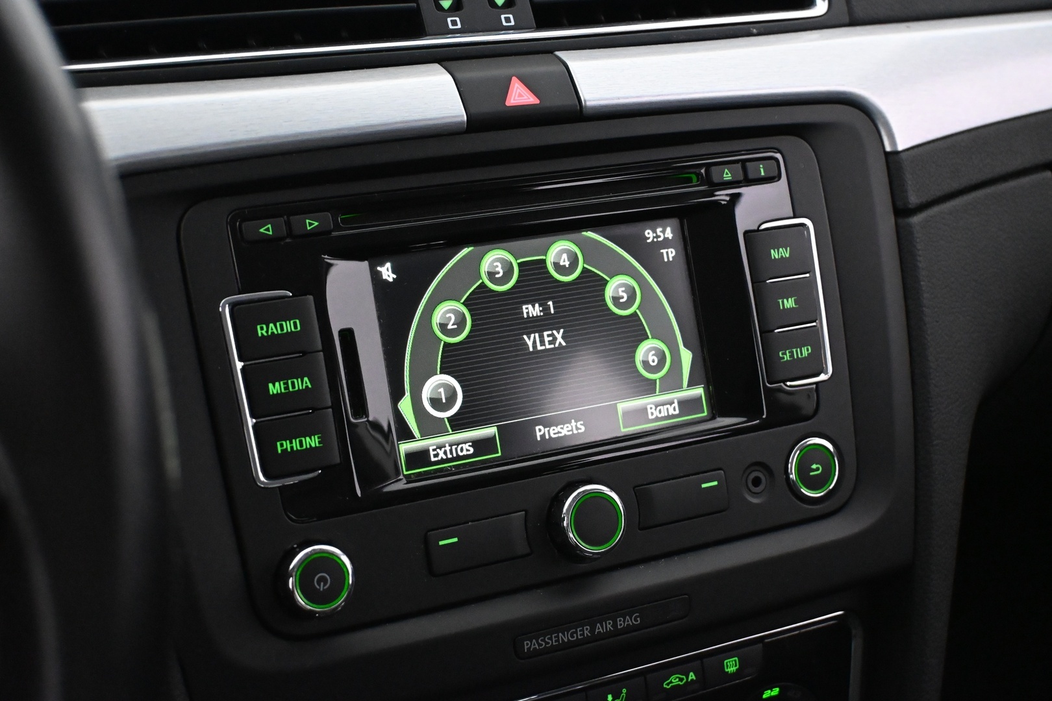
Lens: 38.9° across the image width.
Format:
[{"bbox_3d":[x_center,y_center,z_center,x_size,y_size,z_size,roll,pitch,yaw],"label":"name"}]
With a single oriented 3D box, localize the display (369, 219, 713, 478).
[{"bbox_3d":[0.005,-0.003,0.479,0.109,0.067,0.006,-10,3,-23],"label":"display"}]

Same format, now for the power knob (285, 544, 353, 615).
[{"bbox_3d":[-0.061,0.066,0.436,0.020,0.020,0.010,-10,3,-23],"label":"power knob"}]

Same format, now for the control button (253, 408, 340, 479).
[{"bbox_3d":[-0.068,0.027,0.439,0.024,0.016,0.006,-10,3,-23],"label":"control button"}]

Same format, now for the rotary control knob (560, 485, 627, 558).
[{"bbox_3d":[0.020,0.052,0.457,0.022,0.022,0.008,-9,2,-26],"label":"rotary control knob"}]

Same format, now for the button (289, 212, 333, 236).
[{"bbox_3d":[-0.064,-0.037,0.442,0.013,0.006,0.004,-10,3,-23],"label":"button"}]

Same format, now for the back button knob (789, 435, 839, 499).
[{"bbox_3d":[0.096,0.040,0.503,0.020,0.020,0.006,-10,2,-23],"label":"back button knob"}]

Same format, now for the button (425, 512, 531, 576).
[{"bbox_3d":[-0.015,0.060,0.462,0.033,0.013,0.004,-10,3,-23],"label":"button"}]

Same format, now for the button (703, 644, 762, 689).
[{"bbox_3d":[0.068,0.104,0.494,0.023,0.010,0.004,-10,3,-23],"label":"button"}]

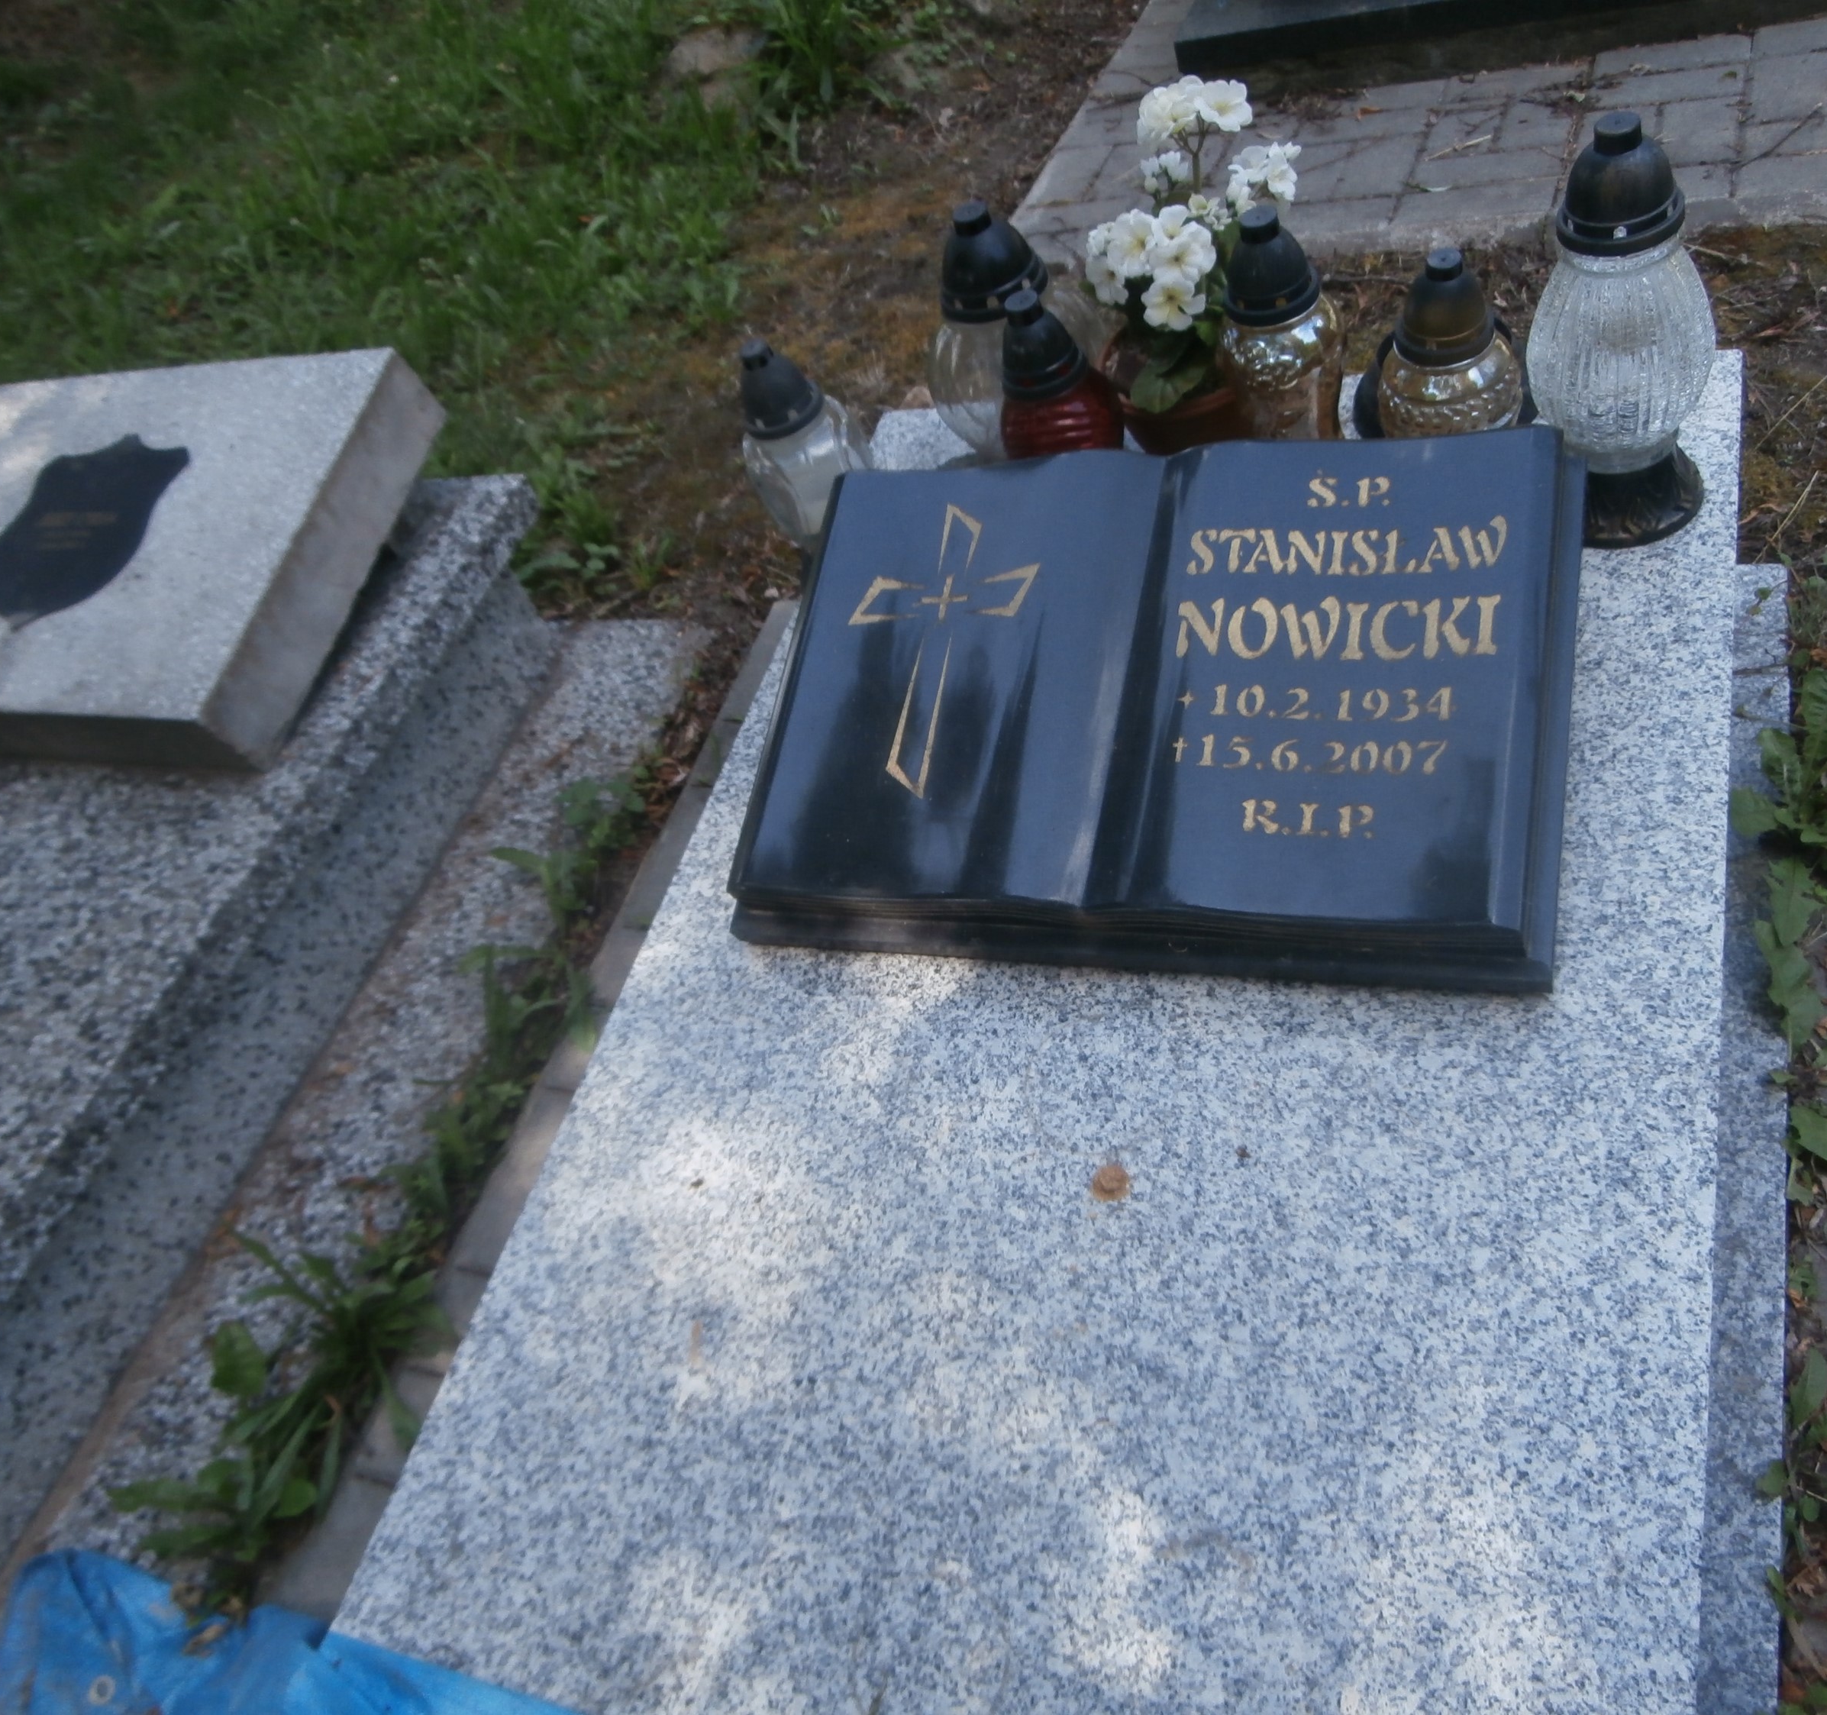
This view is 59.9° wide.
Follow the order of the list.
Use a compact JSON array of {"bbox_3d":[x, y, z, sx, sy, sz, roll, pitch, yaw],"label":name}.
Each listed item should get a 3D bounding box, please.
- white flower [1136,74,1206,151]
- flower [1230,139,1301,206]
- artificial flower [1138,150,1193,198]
[{"bbox_3d":[0.198,-0.575,1.223,0.051,0.050,0.042,-12,35,14],"label":"white flower"},{"bbox_3d":[0.274,-0.533,1.235,0.050,0.044,0.041,-10,36,16],"label":"flower"},{"bbox_3d":[0.204,-0.553,1.282,0.040,0.034,0.036,-12,35,14],"label":"artificial flower"}]

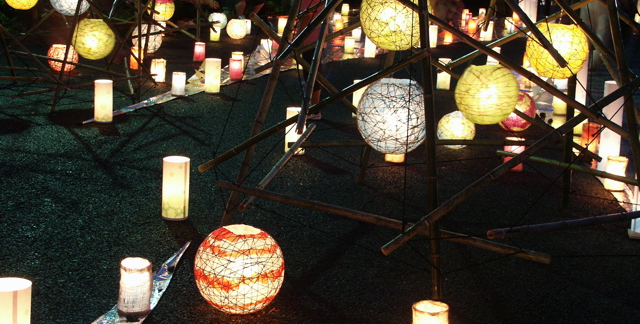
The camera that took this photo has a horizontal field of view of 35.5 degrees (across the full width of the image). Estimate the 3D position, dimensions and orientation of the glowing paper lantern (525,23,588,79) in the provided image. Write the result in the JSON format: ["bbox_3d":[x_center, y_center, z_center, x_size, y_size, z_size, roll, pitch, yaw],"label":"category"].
[{"bbox_3d":[1.198,-0.558,5.032,0.315,0.280,0.315,4,13,0],"label":"glowing paper lantern"}]

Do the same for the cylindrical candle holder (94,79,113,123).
[{"bbox_3d":[-1.571,-0.439,7.260,0.132,0.297,0.132,4,13,0],"label":"cylindrical candle holder"}]

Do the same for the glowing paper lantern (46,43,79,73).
[{"bbox_3d":[-2.520,-1.023,9.812,0.314,0.286,0.314,-1,13,-14],"label":"glowing paper lantern"}]

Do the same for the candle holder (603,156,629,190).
[{"bbox_3d":[1.770,0.070,5.961,0.130,0.181,0.130,6,14,17],"label":"candle holder"}]

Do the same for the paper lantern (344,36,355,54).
[{"bbox_3d":[0.364,-1.418,12.151,0.122,0.200,0.122,2,13,1],"label":"paper lantern"}]

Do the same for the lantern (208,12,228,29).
[{"bbox_3d":[-1.448,-1.986,14.204,0.270,0.260,0.270,1,13,-6],"label":"lantern"}]

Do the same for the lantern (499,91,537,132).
[{"bbox_3d":[1.505,-0.368,7.602,0.285,0.280,0.285,5,13,11],"label":"lantern"}]

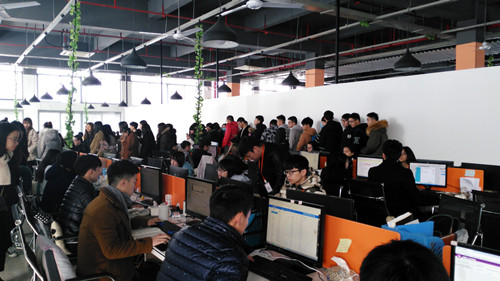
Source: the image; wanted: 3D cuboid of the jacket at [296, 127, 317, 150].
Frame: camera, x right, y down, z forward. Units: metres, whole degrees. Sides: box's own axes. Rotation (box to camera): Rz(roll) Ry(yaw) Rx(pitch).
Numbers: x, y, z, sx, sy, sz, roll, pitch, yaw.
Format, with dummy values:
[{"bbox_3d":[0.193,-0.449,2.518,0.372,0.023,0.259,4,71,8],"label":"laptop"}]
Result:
[{"bbox_3d":[1.187,0.069,7.450,0.360,0.700,0.500,1,2,18],"label":"jacket"}]

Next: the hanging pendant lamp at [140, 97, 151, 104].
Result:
[{"bbox_3d":[-3.255,-1.252,11.200,0.320,0.250,0.320,-5,5,-38],"label":"hanging pendant lamp"}]

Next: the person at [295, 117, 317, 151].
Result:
[{"bbox_3d":[1.214,0.319,7.675,0.420,1.630,0.500,1,4,28],"label":"person"}]

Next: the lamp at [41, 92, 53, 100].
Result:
[{"bbox_3d":[-6.353,-1.399,11.200,0.380,0.280,0.380,-2,3,-39],"label":"lamp"}]

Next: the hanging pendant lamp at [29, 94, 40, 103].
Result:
[{"bbox_3d":[-6.851,-1.331,11.400,0.330,0.250,0.330,-3,3,-39],"label":"hanging pendant lamp"}]

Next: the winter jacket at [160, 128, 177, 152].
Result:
[{"bbox_3d":[-2.016,0.049,8.800,0.380,0.750,0.500,-1,2,-6],"label":"winter jacket"}]

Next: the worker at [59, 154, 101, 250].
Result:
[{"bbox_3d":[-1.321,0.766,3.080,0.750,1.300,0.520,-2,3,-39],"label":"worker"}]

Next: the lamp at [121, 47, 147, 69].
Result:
[{"bbox_3d":[-1.590,-1.130,4.900,0.340,0.260,0.340,-3,3,-39],"label":"lamp"}]

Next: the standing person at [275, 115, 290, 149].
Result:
[{"bbox_3d":[0.765,0.268,8.233,0.360,1.680,0.500,1,4,28],"label":"standing person"}]

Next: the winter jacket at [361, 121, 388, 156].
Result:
[{"bbox_3d":[2.183,0.110,6.250,0.440,0.840,0.520,1,2,25],"label":"winter jacket"}]

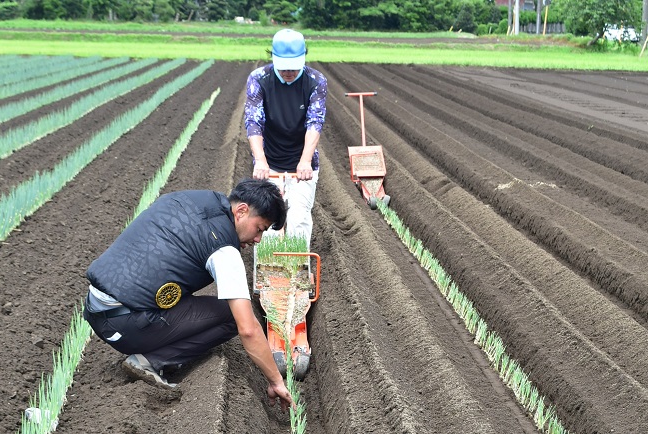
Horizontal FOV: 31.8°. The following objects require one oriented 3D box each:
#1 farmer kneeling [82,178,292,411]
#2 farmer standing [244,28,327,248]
[{"bbox_3d":[-0.565,0.285,4.784,0.860,0.920,0.600,1,10,5],"label":"farmer kneeling"},{"bbox_3d":[-0.216,-0.247,6.347,0.470,1.580,0.480,0,10,-2],"label":"farmer standing"}]

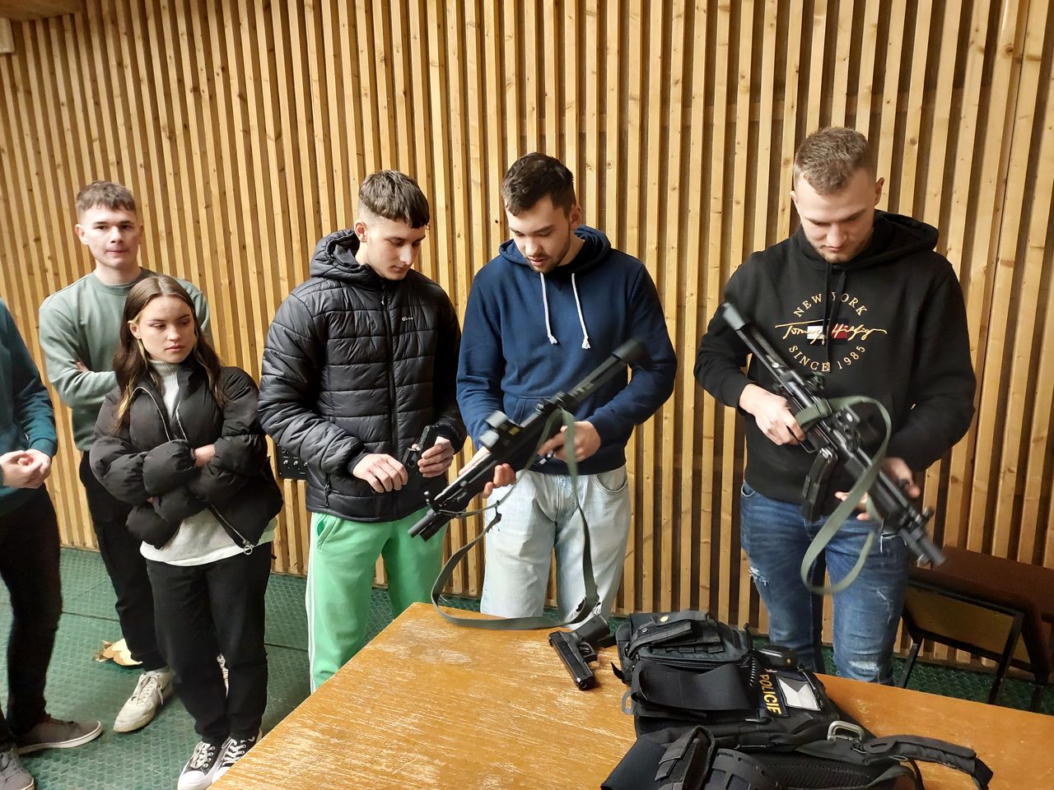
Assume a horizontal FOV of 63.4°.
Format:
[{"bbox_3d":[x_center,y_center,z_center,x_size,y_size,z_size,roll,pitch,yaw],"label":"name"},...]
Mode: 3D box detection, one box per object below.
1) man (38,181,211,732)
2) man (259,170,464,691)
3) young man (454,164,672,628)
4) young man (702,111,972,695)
[{"bbox_3d":[-1.184,0.228,2.682,0.510,1.750,0.440,-5,15,-15],"label":"man"},{"bbox_3d":[-0.401,0.317,2.264,0.520,1.765,0.470,-8,16,-23],"label":"man"},{"bbox_3d":[0.105,0.296,2.240,0.540,1.800,0.460,0,15,4],"label":"young man"},{"bbox_3d":[0.668,0.336,1.974,0.590,1.840,0.470,4,16,17],"label":"young man"}]

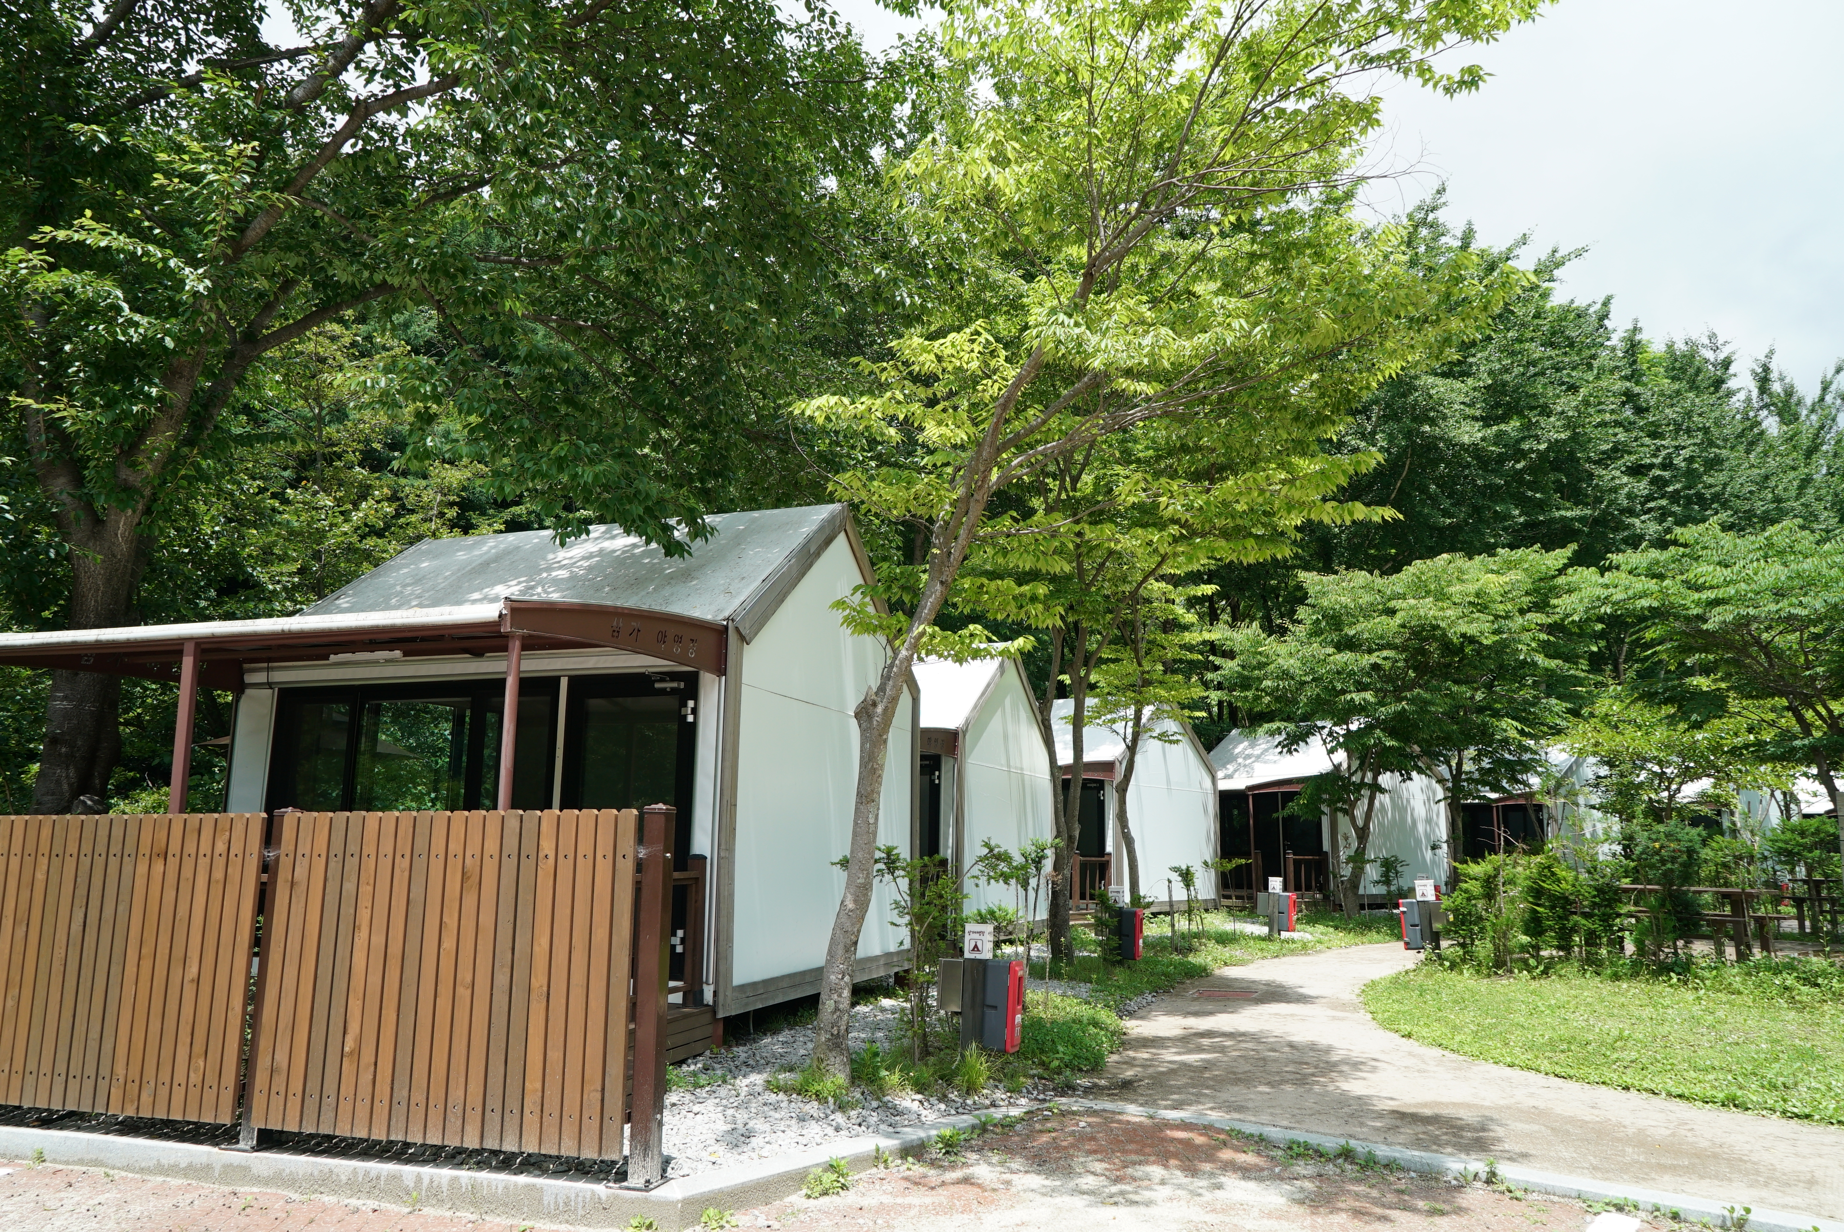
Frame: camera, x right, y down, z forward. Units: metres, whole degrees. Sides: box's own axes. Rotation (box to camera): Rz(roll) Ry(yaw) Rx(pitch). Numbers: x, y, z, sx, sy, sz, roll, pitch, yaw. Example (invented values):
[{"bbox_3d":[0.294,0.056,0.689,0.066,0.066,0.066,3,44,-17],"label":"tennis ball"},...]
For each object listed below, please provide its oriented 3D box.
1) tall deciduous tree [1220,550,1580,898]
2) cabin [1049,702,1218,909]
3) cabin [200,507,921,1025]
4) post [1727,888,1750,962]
[{"bbox_3d":[9.570,2.309,24.530,7.200,7.200,6.600,-4,-12,21],"label":"tall deciduous tree"},{"bbox_3d":[2.864,3.622,23.973,4.392,3.986,3.957,-8,-14,39],"label":"cabin"},{"bbox_3d":[-2.739,1.110,10.853,4.392,3.986,3.957,-3,-12,19],"label":"cabin"},{"bbox_3d":[9.194,3.506,13.860,0.130,0.740,0.130,6,-12,-25],"label":"post"}]

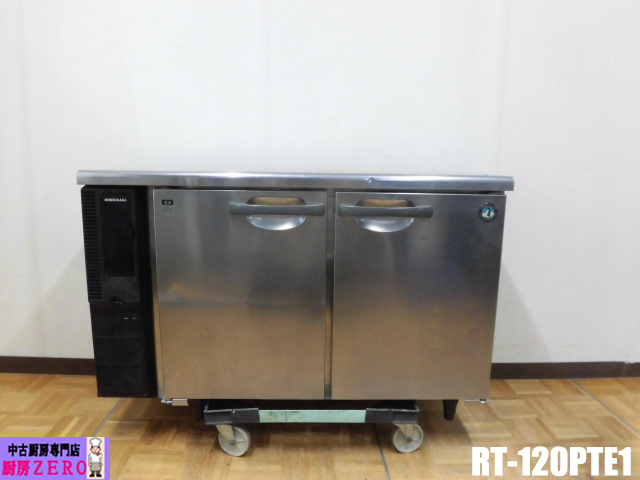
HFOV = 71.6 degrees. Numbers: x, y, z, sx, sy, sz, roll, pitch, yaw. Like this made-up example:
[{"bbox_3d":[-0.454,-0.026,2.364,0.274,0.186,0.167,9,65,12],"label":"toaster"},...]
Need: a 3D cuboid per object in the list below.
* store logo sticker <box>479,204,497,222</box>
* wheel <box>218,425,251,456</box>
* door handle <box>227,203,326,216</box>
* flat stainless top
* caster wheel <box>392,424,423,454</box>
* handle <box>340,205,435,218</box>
[{"bbox_3d":[0.466,-0.074,1.234,0.049,0.050,0.004,1,9,-1],"label":"store logo sticker"},{"bbox_3d":[-0.251,0.593,1.312,0.096,0.096,0.030,4,9,18],"label":"wheel"},{"bbox_3d":[-0.116,-0.082,1.210,0.263,0.033,0.034,1,9,-1],"label":"door handle"},{"bbox_3d":[-0.065,-0.196,1.434,1.200,0.040,0.450,1,9,-1],"label":"flat stainless top"},{"bbox_3d":[0.267,0.596,1.339,0.096,0.096,0.030,-3,9,-22],"label":"caster wheel"},{"bbox_3d":[0.180,-0.077,1.217,0.260,0.033,0.034,1,9,-1],"label":"handle"}]

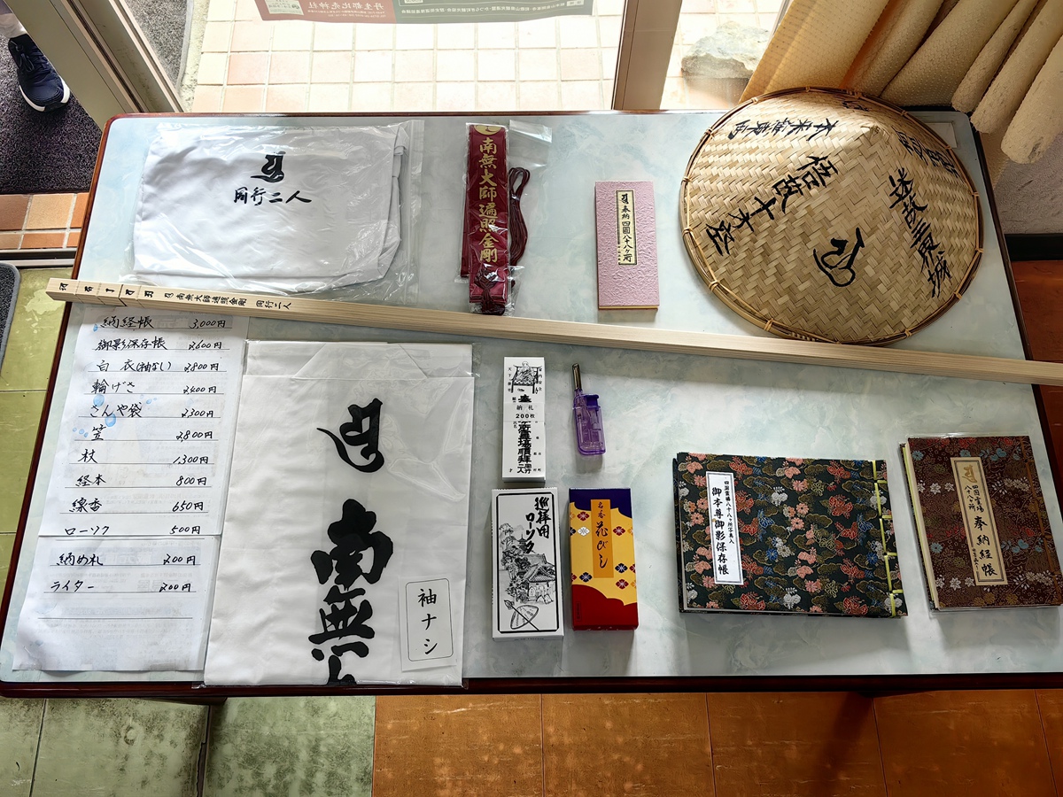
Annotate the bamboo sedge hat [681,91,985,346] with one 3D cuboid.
[{"bbox_3d":[0.399,-0.280,1.035,0.398,0.158,0.398,-1,69,0],"label":"bamboo sedge hat"}]

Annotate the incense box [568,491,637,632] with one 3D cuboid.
[{"bbox_3d":[0.079,0.179,0.926,0.068,0.040,0.150,-1,69,0],"label":"incense box"}]

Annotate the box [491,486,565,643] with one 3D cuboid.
[{"bbox_3d":[-0.005,0.185,0.922,0.075,0.045,0.160,-2,69,0],"label":"box"}]

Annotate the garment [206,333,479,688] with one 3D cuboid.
[{"bbox_3d":[-0.212,0.121,0.962,0.277,0.015,0.396,0,69,0],"label":"garment"}]

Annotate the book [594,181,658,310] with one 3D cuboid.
[{"bbox_3d":[0.124,-0.202,1.085,0.076,0.011,0.186,0,69,0],"label":"book"}]

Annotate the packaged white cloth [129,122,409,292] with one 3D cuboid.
[{"bbox_3d":[-0.339,-0.254,1.097,0.345,0.025,0.247,0,69,0],"label":"packaged white cloth"}]

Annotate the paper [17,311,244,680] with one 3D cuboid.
[{"bbox_3d":[-0.463,0.088,0.981,0.210,0.003,0.444,-1,69,0],"label":"paper"}]

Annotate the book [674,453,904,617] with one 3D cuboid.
[{"bbox_3d":[0.288,0.154,0.942,0.242,0.027,0.177,1,69,1],"label":"book"}]

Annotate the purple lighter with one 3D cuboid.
[{"bbox_3d":[0.068,0.012,1.002,0.031,0.015,0.117,-5,70,-2],"label":"purple lighter"}]

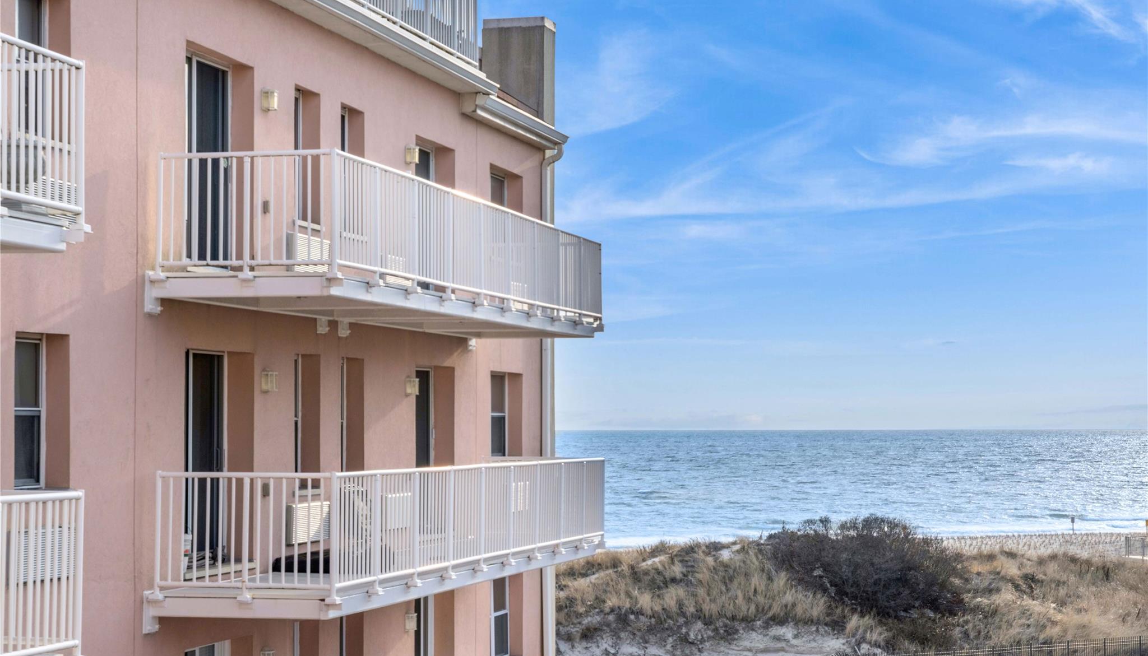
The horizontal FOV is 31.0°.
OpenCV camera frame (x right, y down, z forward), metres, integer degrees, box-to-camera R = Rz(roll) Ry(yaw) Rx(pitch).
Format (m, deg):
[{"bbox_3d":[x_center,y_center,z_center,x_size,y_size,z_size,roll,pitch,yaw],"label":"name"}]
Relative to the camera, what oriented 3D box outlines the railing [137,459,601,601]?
[{"bbox_3d":[-1.620,2.000,22.210,1.730,1.100,9.440,-1,-3,15],"label":"railing"}]

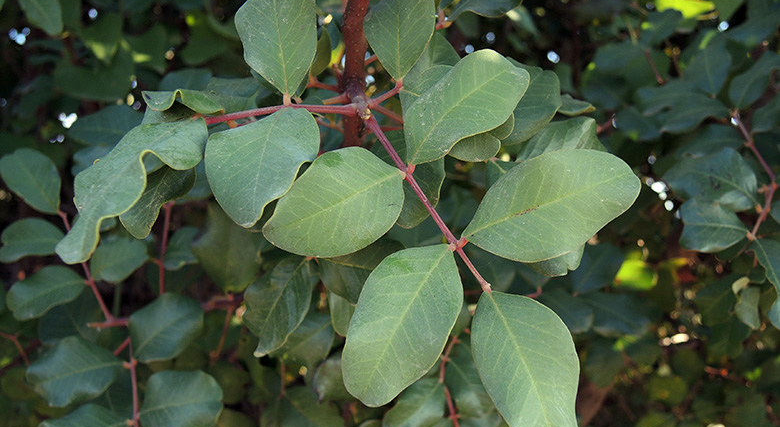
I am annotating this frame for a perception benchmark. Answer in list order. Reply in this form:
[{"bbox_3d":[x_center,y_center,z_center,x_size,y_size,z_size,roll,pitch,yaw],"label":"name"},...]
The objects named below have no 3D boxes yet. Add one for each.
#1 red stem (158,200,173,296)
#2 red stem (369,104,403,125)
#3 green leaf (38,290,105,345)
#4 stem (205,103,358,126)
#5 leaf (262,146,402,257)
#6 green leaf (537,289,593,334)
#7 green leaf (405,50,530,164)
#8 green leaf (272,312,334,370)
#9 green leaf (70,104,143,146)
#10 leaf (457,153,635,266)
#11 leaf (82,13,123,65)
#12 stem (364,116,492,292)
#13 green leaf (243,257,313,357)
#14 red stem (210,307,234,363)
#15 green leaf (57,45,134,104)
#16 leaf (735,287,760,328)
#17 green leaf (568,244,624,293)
[{"bbox_3d":[-0.171,0.027,0.480,0.005,0.073,0.006,4,0,0],"label":"red stem"},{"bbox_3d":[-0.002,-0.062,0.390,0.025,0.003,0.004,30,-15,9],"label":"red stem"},{"bbox_3d":[-0.257,0.084,0.510,0.055,0.049,0.020,0,-14,0],"label":"green leaf"},{"bbox_3d":[-0.049,-0.046,0.284,0.069,0.007,0.006,-5,0,-3],"label":"stem"},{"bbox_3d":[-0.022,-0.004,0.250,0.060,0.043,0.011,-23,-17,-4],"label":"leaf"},{"bbox_3d":[0.142,0.080,0.515,0.049,0.032,0.014,36,-7,12],"label":"green leaf"},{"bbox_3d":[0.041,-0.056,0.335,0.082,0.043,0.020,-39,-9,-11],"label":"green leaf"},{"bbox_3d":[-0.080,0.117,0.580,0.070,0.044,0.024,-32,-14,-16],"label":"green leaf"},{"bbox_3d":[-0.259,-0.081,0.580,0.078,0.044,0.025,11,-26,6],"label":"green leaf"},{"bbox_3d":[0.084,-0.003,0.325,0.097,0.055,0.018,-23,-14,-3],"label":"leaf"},{"bbox_3d":[-0.342,-0.208,0.750,0.050,0.067,0.022,0,-14,0],"label":"leaf"},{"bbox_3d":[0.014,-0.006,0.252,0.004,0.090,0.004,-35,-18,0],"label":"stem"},{"bbox_3d":[-0.065,0.052,0.360,0.037,0.062,0.012,26,-9,0],"label":"green leaf"},{"bbox_3d":[-0.143,0.104,0.540,0.006,0.050,0.007,19,0,0],"label":"red stem"},{"bbox_3d":[-0.280,-0.133,0.601,0.075,0.061,0.014,6,-24,-3],"label":"green leaf"},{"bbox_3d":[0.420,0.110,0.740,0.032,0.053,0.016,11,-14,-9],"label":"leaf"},{"bbox_3d":[0.177,0.049,0.550,0.040,0.052,0.014,34,0,23],"label":"green leaf"}]

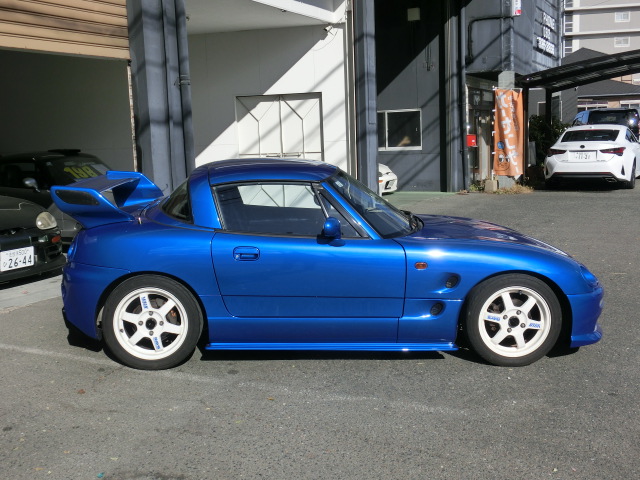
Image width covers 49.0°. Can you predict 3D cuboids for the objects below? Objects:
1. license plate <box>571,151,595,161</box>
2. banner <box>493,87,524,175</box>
[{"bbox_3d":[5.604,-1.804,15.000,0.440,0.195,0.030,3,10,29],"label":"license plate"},{"bbox_3d":[3.944,-2.249,14.700,0.630,1.800,0.080,-2,9,-3],"label":"banner"}]

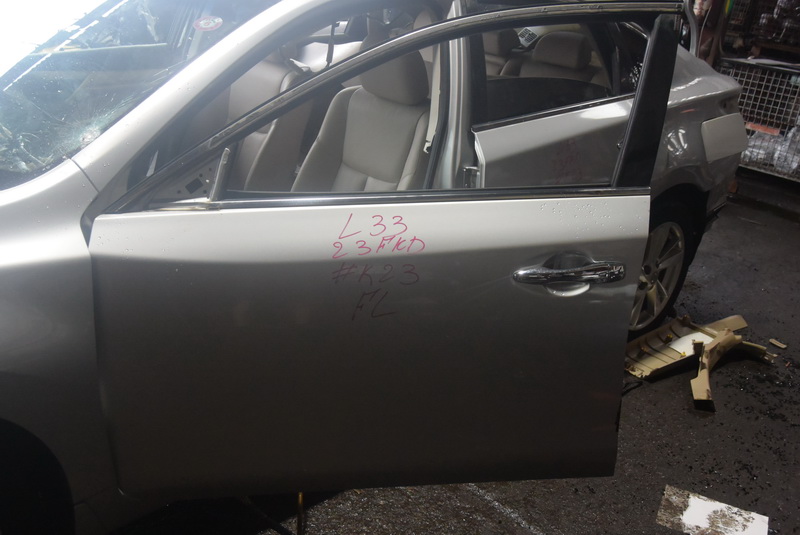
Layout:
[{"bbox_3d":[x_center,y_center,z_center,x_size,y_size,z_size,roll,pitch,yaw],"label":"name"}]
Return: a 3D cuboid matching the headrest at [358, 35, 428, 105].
[{"bbox_3d":[-0.017,-0.653,2.643,0.130,0.210,0.260,-5,20,-45],"label":"headrest"}]

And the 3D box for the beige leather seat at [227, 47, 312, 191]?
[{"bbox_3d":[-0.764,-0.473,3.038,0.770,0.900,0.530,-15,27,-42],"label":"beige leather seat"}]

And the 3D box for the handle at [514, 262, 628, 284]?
[{"bbox_3d":[0.344,0.010,1.626,0.233,0.038,0.050,1,20,-7],"label":"handle"}]

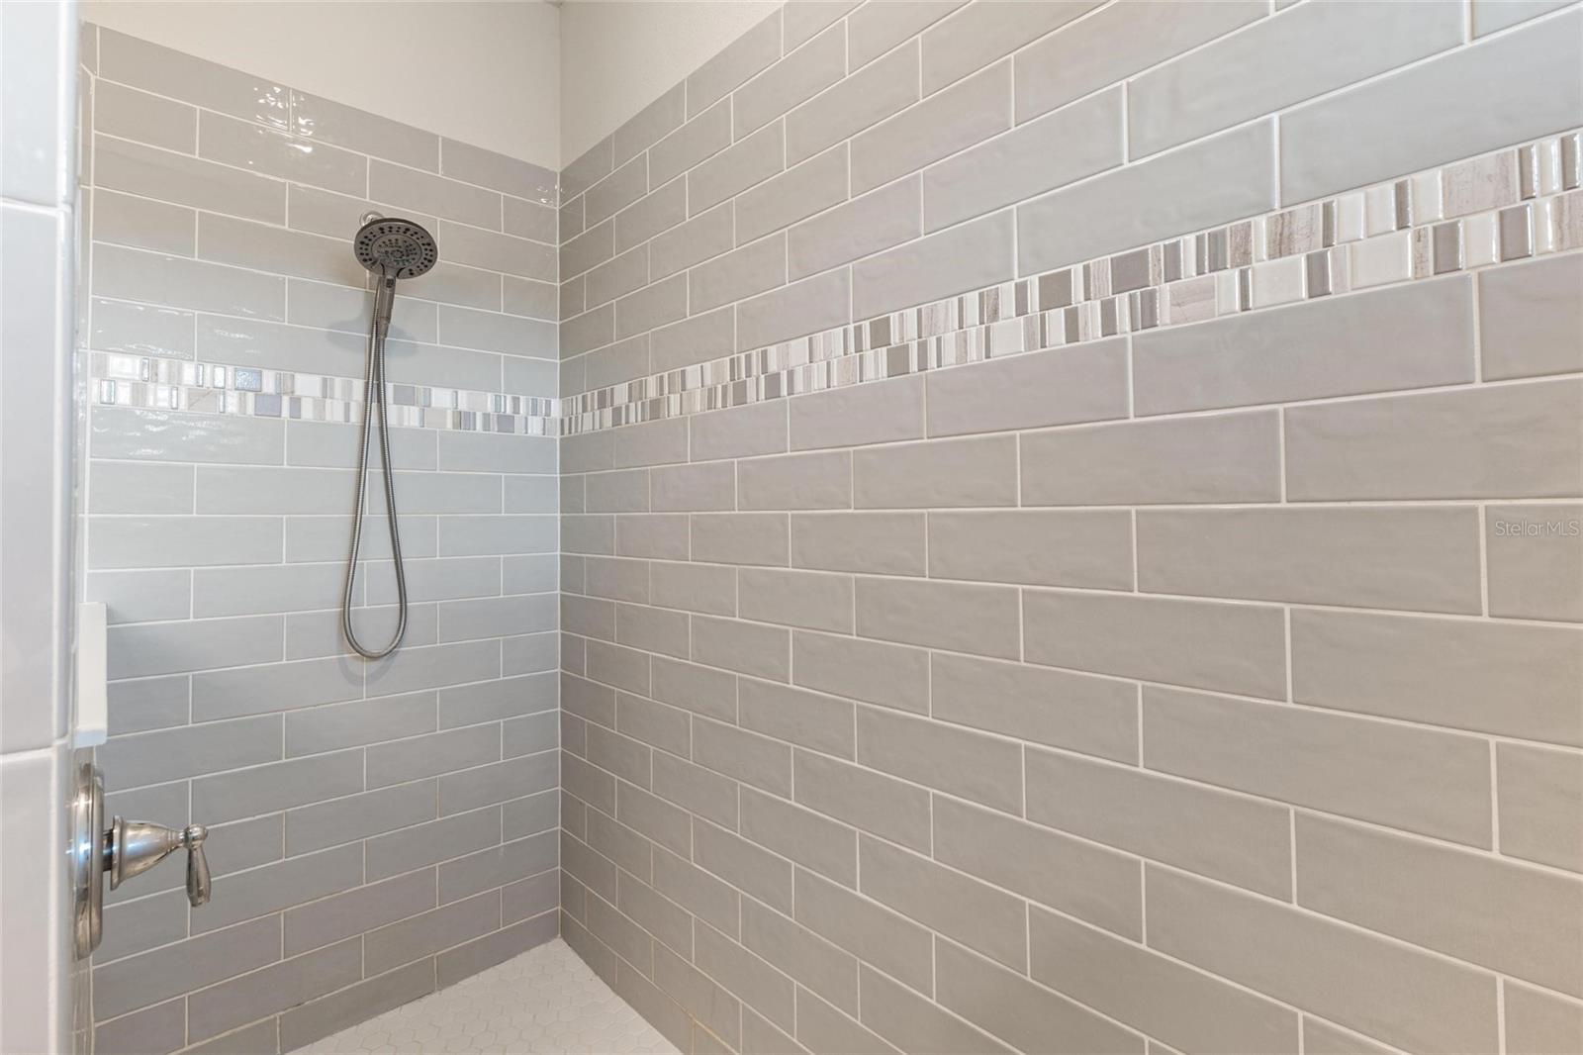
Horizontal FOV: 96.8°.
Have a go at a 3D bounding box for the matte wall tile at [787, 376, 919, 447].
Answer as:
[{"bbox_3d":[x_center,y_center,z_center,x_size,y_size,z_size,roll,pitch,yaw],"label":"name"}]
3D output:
[{"bbox_3d":[0.103,-0.185,1.186,0.010,0.100,0.300,1,-1,-44],"label":"matte wall tile"}]

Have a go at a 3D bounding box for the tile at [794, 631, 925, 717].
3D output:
[{"bbox_3d":[0.108,0.237,1.176,0.010,0.100,0.300,1,-1,-44],"label":"tile"}]

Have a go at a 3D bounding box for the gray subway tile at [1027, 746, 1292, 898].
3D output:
[{"bbox_3d":[0.428,0.347,0.854,0.010,0.102,0.302,1,-1,-44],"label":"gray subway tile"}]

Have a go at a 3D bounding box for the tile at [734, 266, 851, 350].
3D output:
[{"bbox_3d":[-0.002,-0.393,1.292,0.009,0.101,0.299,0,0,-45],"label":"tile"}]

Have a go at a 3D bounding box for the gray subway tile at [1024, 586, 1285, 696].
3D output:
[{"bbox_3d":[0.424,0.134,0.854,0.010,0.100,0.300,1,-1,-44],"label":"gray subway tile"}]

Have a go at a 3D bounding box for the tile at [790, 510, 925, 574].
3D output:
[{"bbox_3d":[0.107,0.026,1.187,0.010,0.102,0.302,1,-1,-44],"label":"tile"}]

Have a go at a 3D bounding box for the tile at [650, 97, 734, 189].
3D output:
[{"bbox_3d":[-0.215,-0.814,1.507,0.009,0.101,0.299,0,0,-45],"label":"tile"}]

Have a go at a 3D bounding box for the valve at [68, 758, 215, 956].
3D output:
[{"bbox_3d":[-0.597,0.293,0.652,0.094,0.172,0.172,0,0,-45],"label":"valve"}]

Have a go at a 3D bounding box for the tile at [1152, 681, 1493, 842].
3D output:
[{"bbox_3d":[0.533,0.242,0.748,0.010,0.102,0.302,1,-1,-44],"label":"tile"}]

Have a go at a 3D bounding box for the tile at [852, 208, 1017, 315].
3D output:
[{"bbox_3d":[0.208,-0.395,1.088,0.010,0.102,0.302,1,-1,-44],"label":"tile"}]

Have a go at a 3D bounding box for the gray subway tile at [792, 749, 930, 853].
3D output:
[{"bbox_3d":[0.112,0.451,1.177,0.010,0.102,0.302,1,-1,-44],"label":"gray subway tile"}]

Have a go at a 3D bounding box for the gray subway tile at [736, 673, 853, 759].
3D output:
[{"bbox_3d":[0.004,0.342,1.280,0.010,0.100,0.300,1,-1,-44],"label":"gray subway tile"}]

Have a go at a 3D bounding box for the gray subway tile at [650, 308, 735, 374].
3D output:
[{"bbox_3d":[-0.214,-0.396,1.512,0.010,0.100,0.300,1,-1,-44],"label":"gray subway tile"}]

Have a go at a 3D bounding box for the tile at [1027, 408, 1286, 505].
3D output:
[{"bbox_3d":[0.425,-0.077,0.864,0.009,0.101,0.299,0,0,-45],"label":"tile"}]

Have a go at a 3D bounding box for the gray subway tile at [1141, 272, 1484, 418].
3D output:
[{"bbox_3d":[0.528,-0.183,0.758,0.010,0.102,0.302,1,-1,-44],"label":"gray subway tile"}]

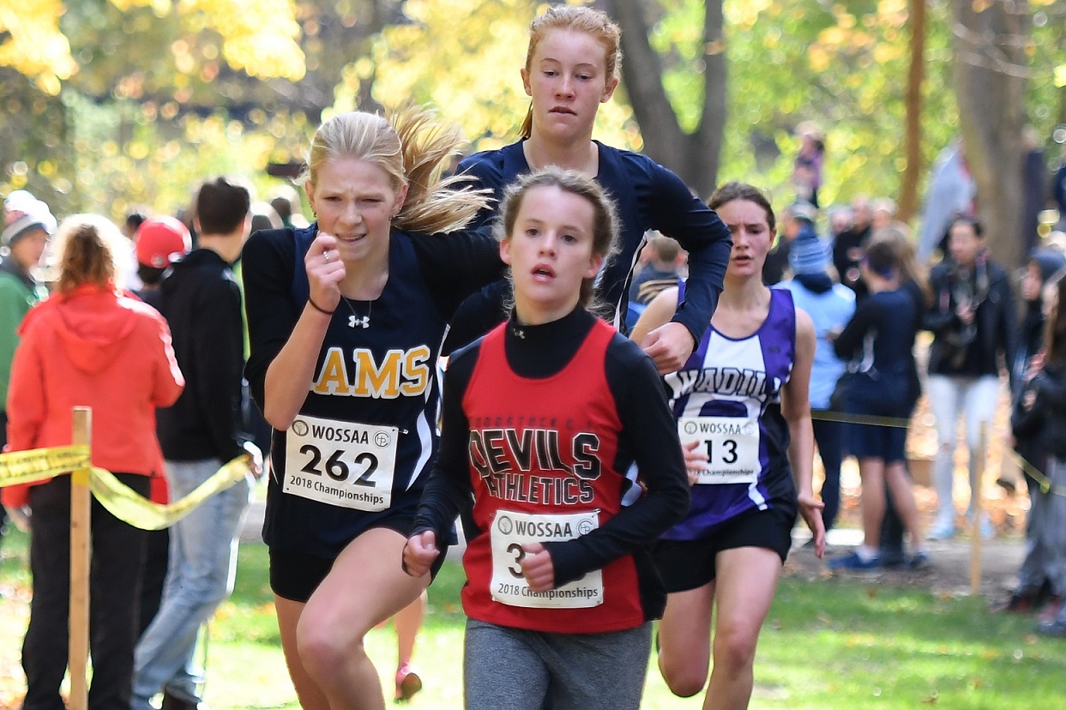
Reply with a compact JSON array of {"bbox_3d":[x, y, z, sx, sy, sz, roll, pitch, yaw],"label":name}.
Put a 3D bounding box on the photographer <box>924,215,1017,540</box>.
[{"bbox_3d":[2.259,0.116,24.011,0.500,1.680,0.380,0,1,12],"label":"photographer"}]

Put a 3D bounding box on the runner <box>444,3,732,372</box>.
[{"bbox_3d":[0.084,0.269,7.961,0.530,1.740,0.750,0,1,3],"label":"runner"}]

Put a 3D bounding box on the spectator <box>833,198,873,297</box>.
[{"bbox_3d":[2.074,-0.124,29.511,0.520,1.750,0.360,0,1,24],"label":"spectator"}]

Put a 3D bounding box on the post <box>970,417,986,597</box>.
[{"bbox_3d":[1.956,0.671,20.405,0.042,0.768,0.042,3,1,0],"label":"post"}]

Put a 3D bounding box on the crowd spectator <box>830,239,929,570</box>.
[{"bbox_3d":[1.659,0.235,22.210,0.420,1.580,0.420,1,1,41],"label":"crowd spectator"}]

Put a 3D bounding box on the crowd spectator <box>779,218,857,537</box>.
[{"bbox_3d":[1.462,0.144,24.010,0.470,1.630,0.360,0,1,-18],"label":"crowd spectator"}]

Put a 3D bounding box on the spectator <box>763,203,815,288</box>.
[{"bbox_3d":[1.611,-0.091,29.011,0.360,1.740,0.500,-1,1,-39],"label":"spectator"}]

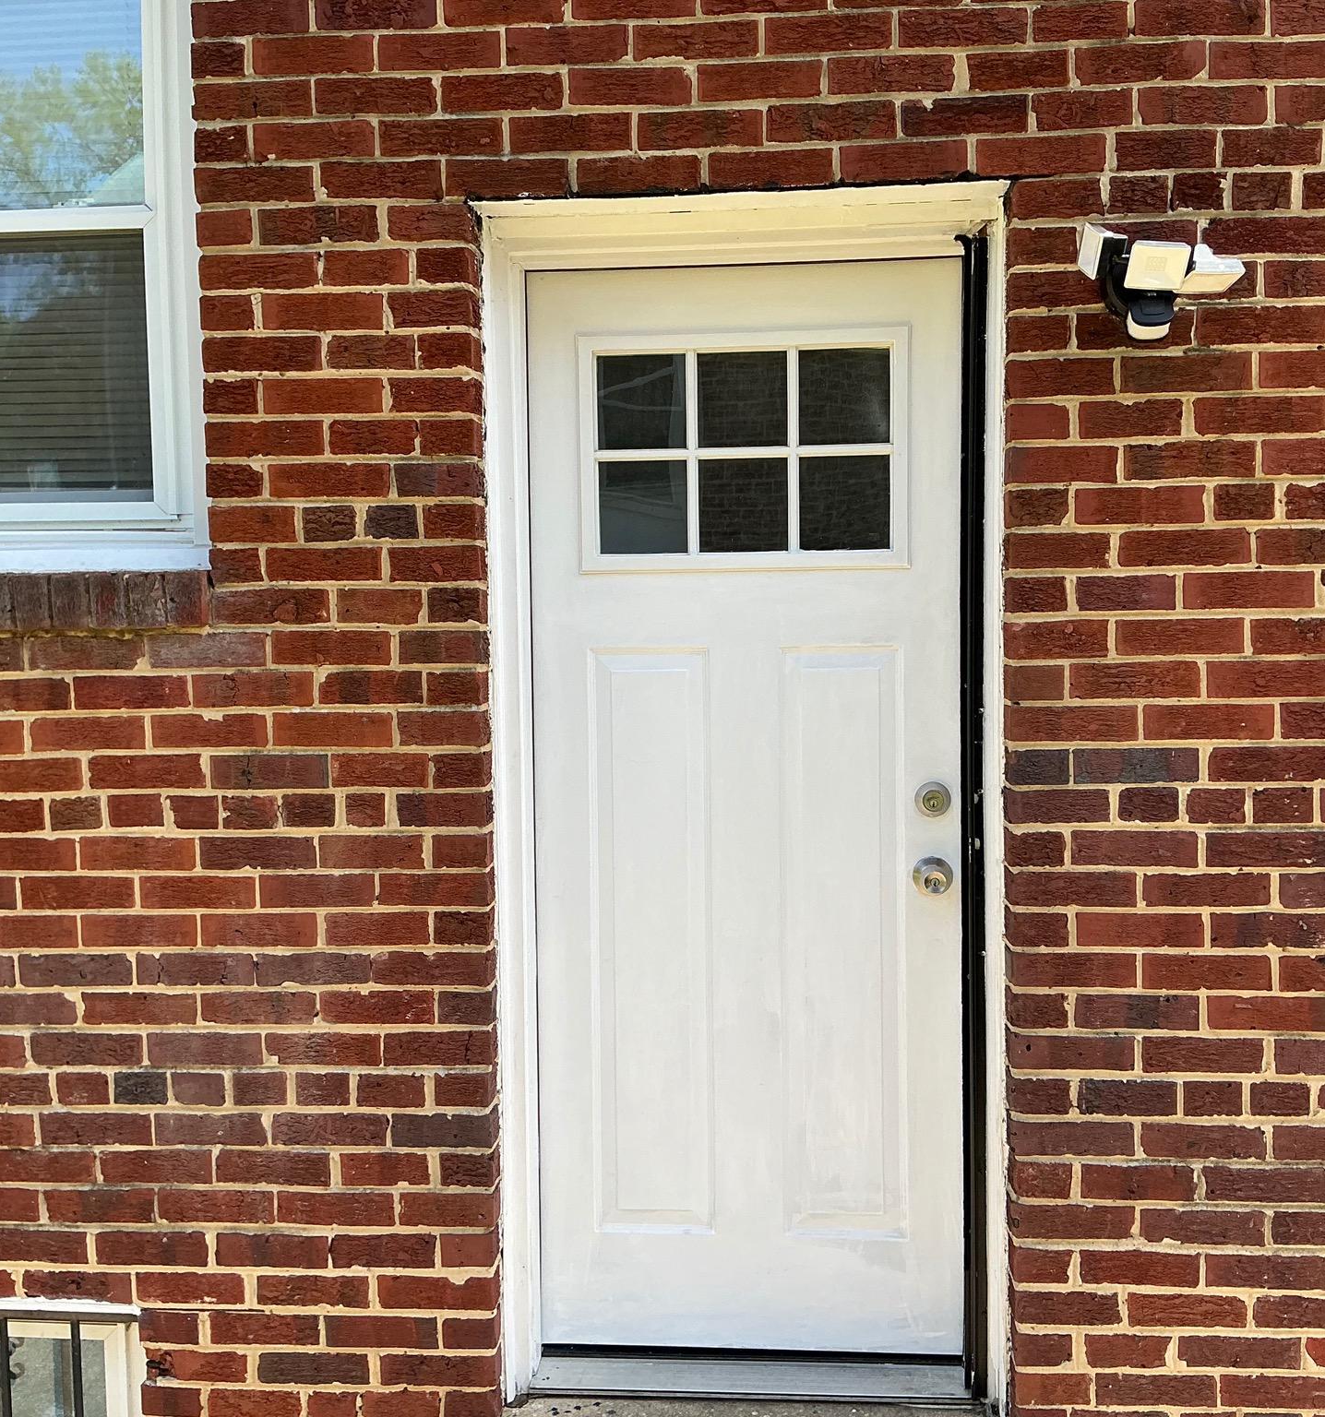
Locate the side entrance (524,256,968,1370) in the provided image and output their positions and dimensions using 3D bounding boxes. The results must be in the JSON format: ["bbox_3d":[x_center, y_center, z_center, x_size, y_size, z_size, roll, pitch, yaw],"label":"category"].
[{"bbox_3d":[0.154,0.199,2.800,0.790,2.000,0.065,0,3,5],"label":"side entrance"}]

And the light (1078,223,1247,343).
[{"bbox_3d":[0.778,-0.667,2.395,0.250,0.170,0.160,0,3,5],"label":"light"}]

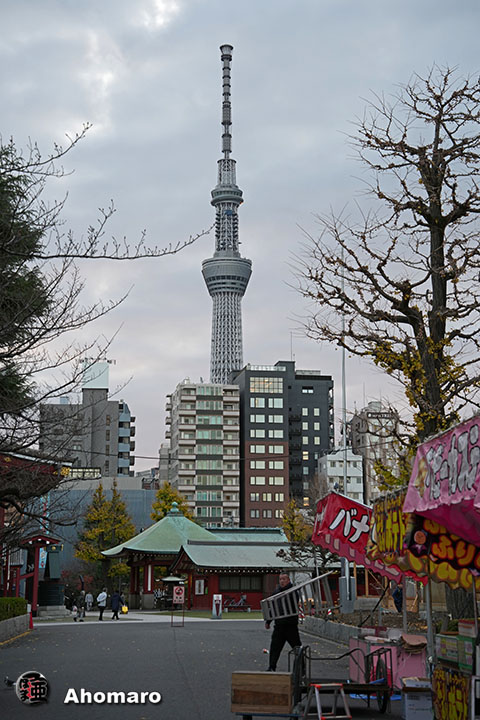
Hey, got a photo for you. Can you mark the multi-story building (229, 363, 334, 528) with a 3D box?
[{"bbox_3d":[10.088,25.331,267.395,21.500,50.200,22.000,2,-11,-9],"label":"multi-story building"}]

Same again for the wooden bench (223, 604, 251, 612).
[{"bbox_3d":[-0.129,16.886,85.352,1.800,0.440,0.450,0,-10,0],"label":"wooden bench"}]

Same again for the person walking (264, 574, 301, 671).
[{"bbox_3d":[0.793,4.756,22.873,0.560,1.760,0.560,7,-13,-34],"label":"person walking"}]

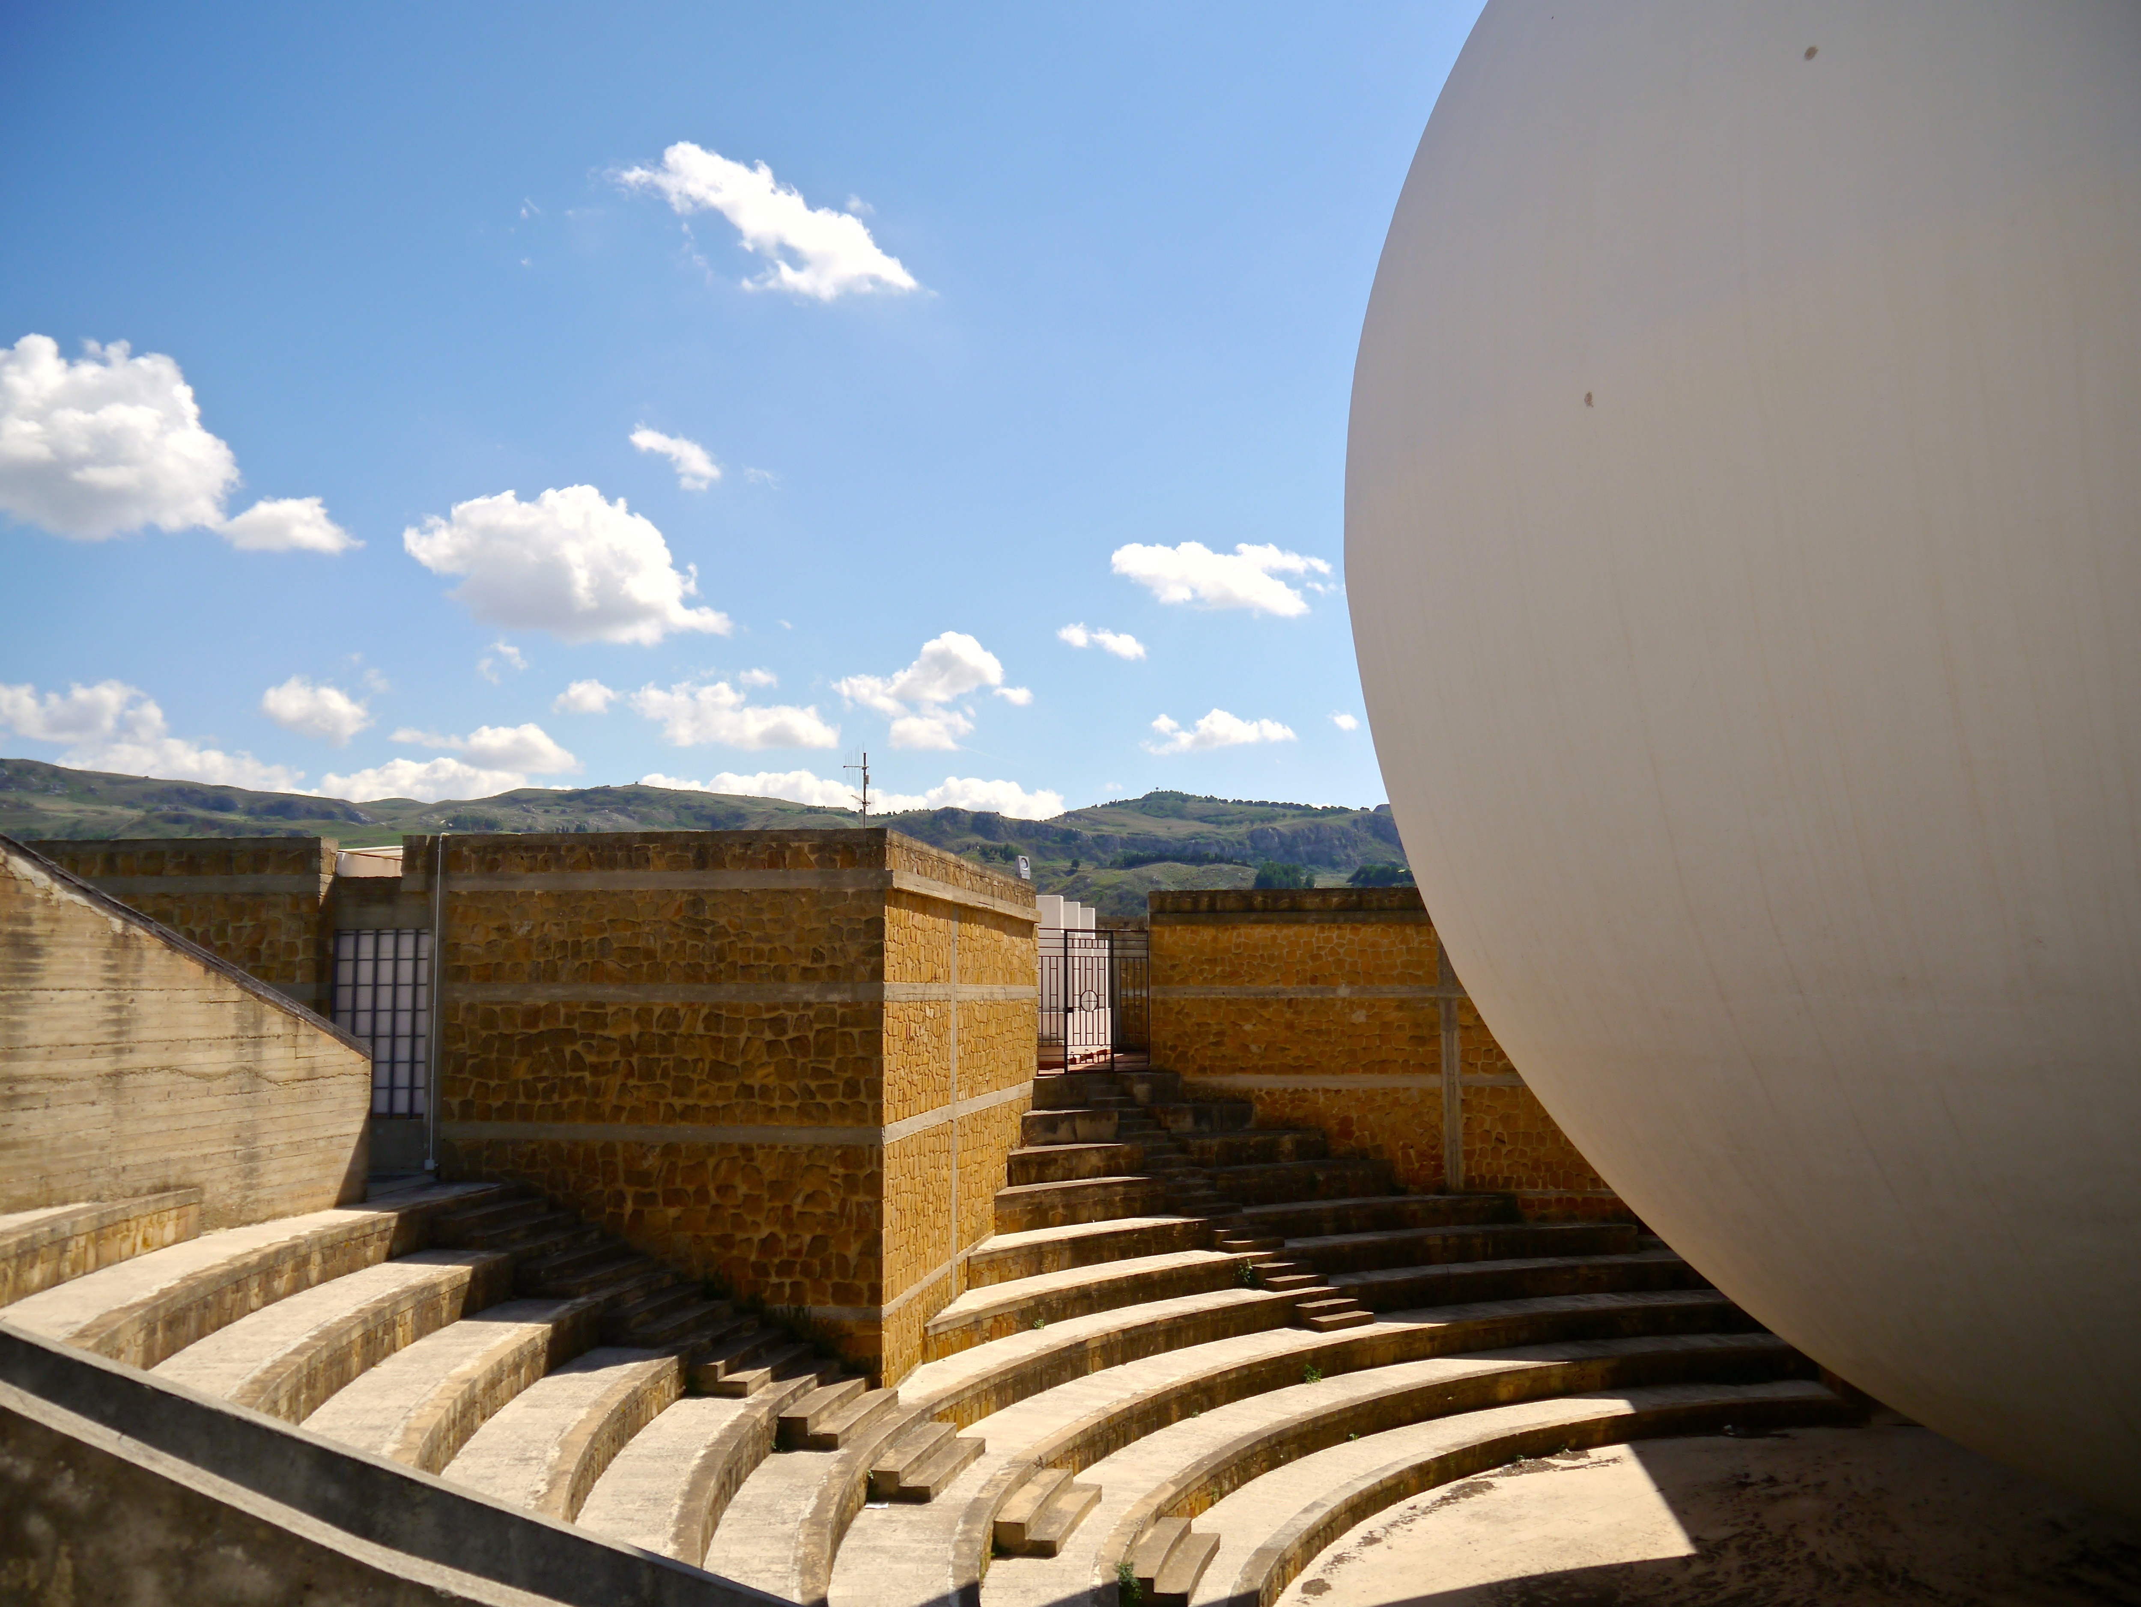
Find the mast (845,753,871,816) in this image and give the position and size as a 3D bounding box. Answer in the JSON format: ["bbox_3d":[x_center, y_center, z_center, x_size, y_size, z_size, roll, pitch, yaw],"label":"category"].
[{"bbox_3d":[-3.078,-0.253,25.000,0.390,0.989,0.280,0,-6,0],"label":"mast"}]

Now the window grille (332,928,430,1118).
[{"bbox_3d":[-7.042,2.246,17.727,1.149,1.913,0.100,-1,-6,8],"label":"window grille"}]

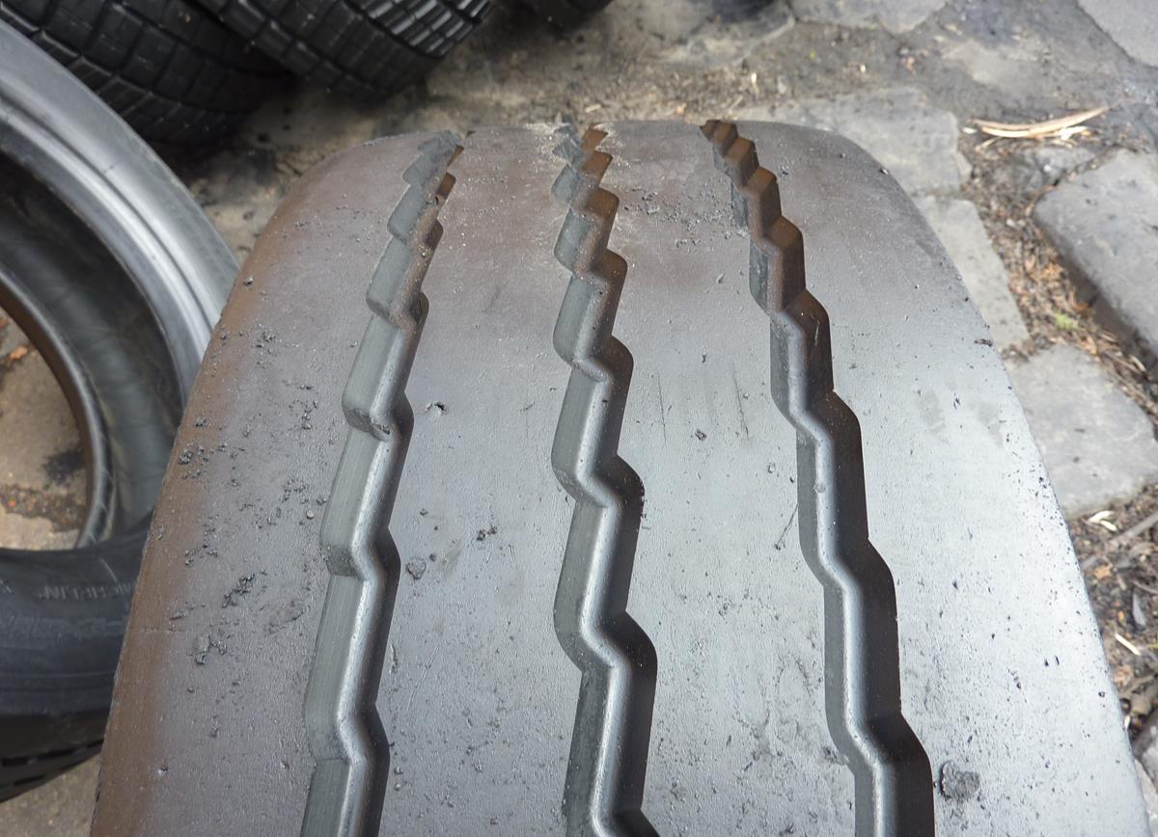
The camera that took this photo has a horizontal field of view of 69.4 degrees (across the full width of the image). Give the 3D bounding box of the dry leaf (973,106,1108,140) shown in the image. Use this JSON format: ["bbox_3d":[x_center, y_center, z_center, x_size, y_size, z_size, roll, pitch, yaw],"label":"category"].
[{"bbox_3d":[0.892,-0.569,1.610,0.252,0.020,0.058,-5,58,0],"label":"dry leaf"}]

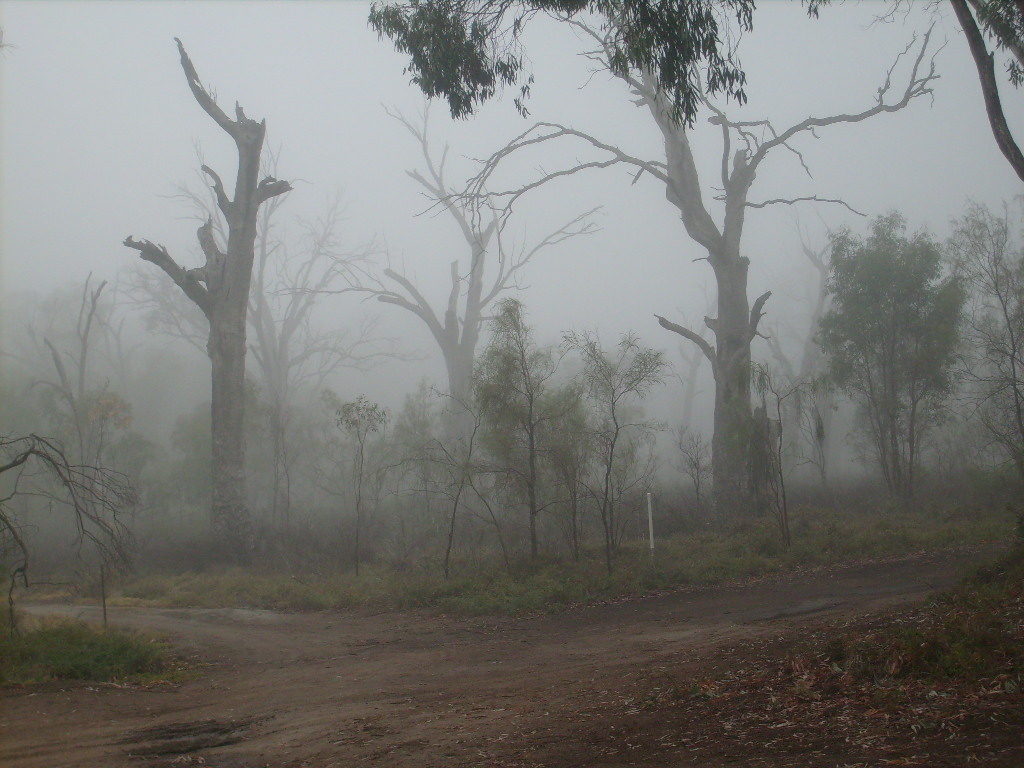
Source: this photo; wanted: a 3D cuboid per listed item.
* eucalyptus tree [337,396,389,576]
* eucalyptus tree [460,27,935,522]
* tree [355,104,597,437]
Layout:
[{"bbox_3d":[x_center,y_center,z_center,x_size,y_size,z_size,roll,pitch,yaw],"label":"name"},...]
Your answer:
[{"bbox_3d":[-2.071,1.427,25.000,0.720,2.510,0.680,0,-2,0],"label":"eucalyptus tree"},{"bbox_3d":[4.572,-2.914,44.000,11.660,12.290,7.580,0,-2,0],"label":"eucalyptus tree"},{"bbox_3d":[-1.319,-3.109,68.000,8.930,14.700,7.140,0,-2,0],"label":"tree"}]

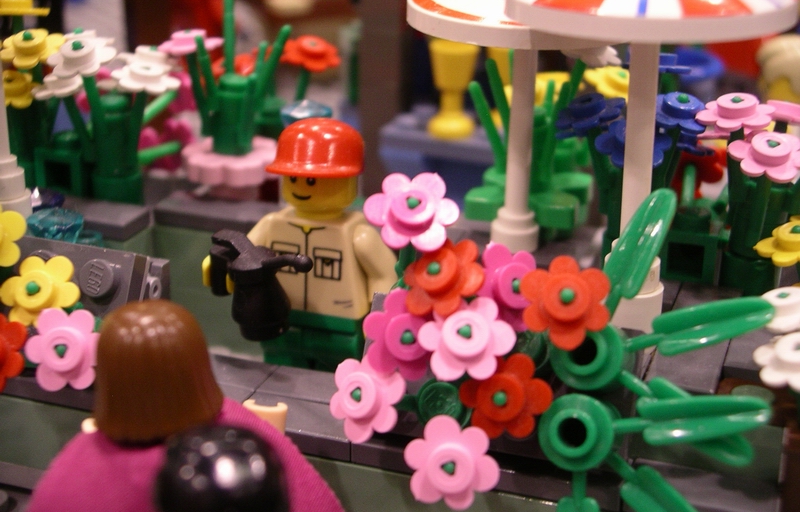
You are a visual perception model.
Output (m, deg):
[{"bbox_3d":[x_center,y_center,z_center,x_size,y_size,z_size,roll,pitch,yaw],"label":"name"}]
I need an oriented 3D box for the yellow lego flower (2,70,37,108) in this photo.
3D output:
[{"bbox_3d":[-0.059,-0.026,0.218,0.010,0.003,0.010,4,35,0],"label":"yellow lego flower"}]

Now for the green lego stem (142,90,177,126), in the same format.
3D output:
[{"bbox_3d":[-0.037,-0.023,0.220,0.002,0.007,0.002,43,0,0],"label":"green lego stem"}]

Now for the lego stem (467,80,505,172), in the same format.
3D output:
[{"bbox_3d":[0.013,-0.018,0.206,0.002,0.015,0.002,-19,32,0],"label":"lego stem"}]

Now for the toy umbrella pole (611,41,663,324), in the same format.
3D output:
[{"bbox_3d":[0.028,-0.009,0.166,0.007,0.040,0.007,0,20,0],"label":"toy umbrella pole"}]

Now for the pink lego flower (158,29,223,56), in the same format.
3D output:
[{"bbox_3d":[-0.032,-0.032,0.218,0.010,0.003,0.010,-6,20,0],"label":"pink lego flower"}]

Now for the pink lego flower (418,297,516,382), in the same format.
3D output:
[{"bbox_3d":[0.007,0.008,0.148,0.010,0.010,0.003,4,-19,10],"label":"pink lego flower"}]

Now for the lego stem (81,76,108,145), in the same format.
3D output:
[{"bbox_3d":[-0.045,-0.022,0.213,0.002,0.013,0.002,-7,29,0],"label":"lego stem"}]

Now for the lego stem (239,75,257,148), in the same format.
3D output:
[{"bbox_3d":[-0.023,-0.022,0.218,0.003,0.012,0.003,1,20,0],"label":"lego stem"}]

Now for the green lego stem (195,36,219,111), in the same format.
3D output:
[{"bbox_3d":[-0.029,-0.028,0.217,0.002,0.012,0.002,-9,26,0],"label":"green lego stem"}]

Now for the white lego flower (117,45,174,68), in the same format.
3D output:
[{"bbox_3d":[-0.039,-0.031,0.225,0.010,0.003,0.010,14,24,0],"label":"white lego flower"}]

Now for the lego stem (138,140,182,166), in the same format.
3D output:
[{"bbox_3d":[-0.037,-0.016,0.220,0.007,0.002,0.002,-19,0,0],"label":"lego stem"}]

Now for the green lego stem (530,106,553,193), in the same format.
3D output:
[{"bbox_3d":[0.020,-0.015,0.203,0.003,0.013,0.003,1,20,0],"label":"green lego stem"}]

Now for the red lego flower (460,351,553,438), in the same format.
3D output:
[{"bbox_3d":[0.011,0.015,0.149,0.010,0.009,0.003,0,1,19],"label":"red lego flower"}]

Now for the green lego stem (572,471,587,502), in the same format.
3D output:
[{"bbox_3d":[0.019,0.025,0.153,0.001,0.003,0.001,0,0,0],"label":"green lego stem"}]

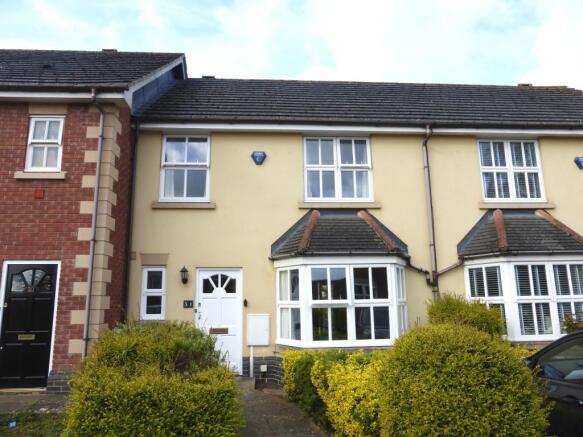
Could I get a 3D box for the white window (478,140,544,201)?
[{"bbox_3d":[4.971,-1.066,9.125,1.456,1.439,0.120,0,-11,-5],"label":"white window"}]

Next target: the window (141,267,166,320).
[{"bbox_3d":[-2.721,1.483,8.017,0.455,1.026,0.120,0,-11,-5],"label":"window"}]

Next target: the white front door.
[{"bbox_3d":[-1.414,2.037,8.015,0.901,2.050,0.120,0,-11,-5],"label":"white front door"}]

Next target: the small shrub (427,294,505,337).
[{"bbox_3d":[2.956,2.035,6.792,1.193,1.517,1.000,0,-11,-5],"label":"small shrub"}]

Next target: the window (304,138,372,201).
[{"bbox_3d":[1.026,-1.059,8.807,1.485,1.439,0.120,0,-11,-5],"label":"window"}]

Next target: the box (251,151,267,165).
[{"bbox_3d":[-0.683,-1.262,8.587,0.330,0.307,0.080,0,-11,-5],"label":"box"}]

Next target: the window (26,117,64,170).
[{"bbox_3d":[-4.368,-1.317,7.196,0.594,1.040,0.122,0,-11,-5],"label":"window"}]

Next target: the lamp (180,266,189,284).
[{"bbox_3d":[-2.098,1.122,7.942,0.172,0.356,0.220,0,-11,-5],"label":"lamp"}]

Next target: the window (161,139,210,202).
[{"bbox_3d":[-2.223,-1.053,8.545,1.015,1.439,0.120,0,-11,-5],"label":"window"}]

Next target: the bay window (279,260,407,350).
[{"bbox_3d":[1.067,1.610,7.857,2.765,1.621,0.800,0,-11,-5],"label":"bay window"}]

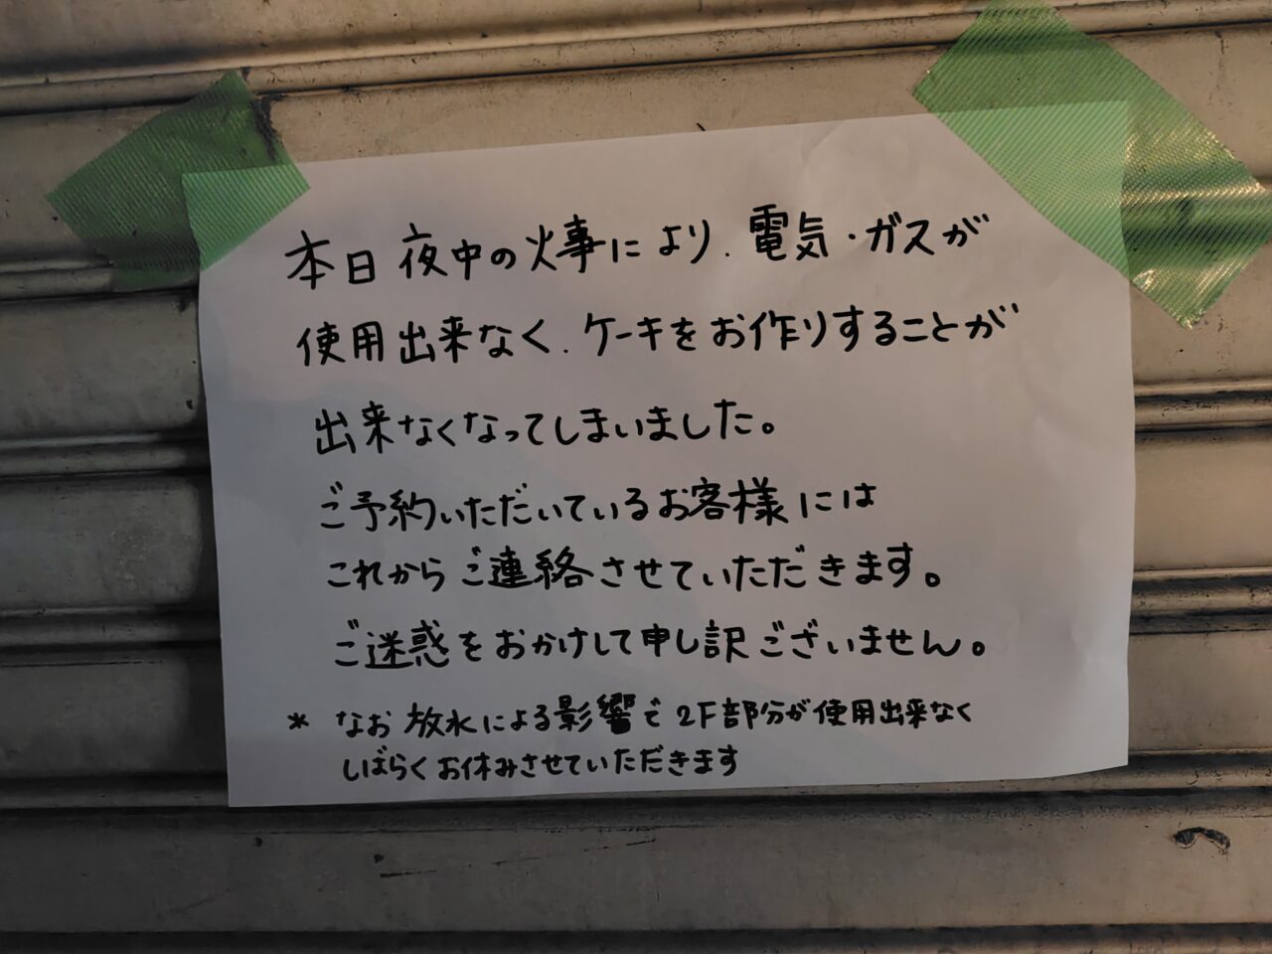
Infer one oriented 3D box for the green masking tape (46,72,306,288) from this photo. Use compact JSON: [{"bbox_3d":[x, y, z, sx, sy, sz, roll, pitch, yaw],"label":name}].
[{"bbox_3d":[-0.147,-0.090,0.274,0.076,0.050,0.009,-31,3,6],"label":"green masking tape"}]

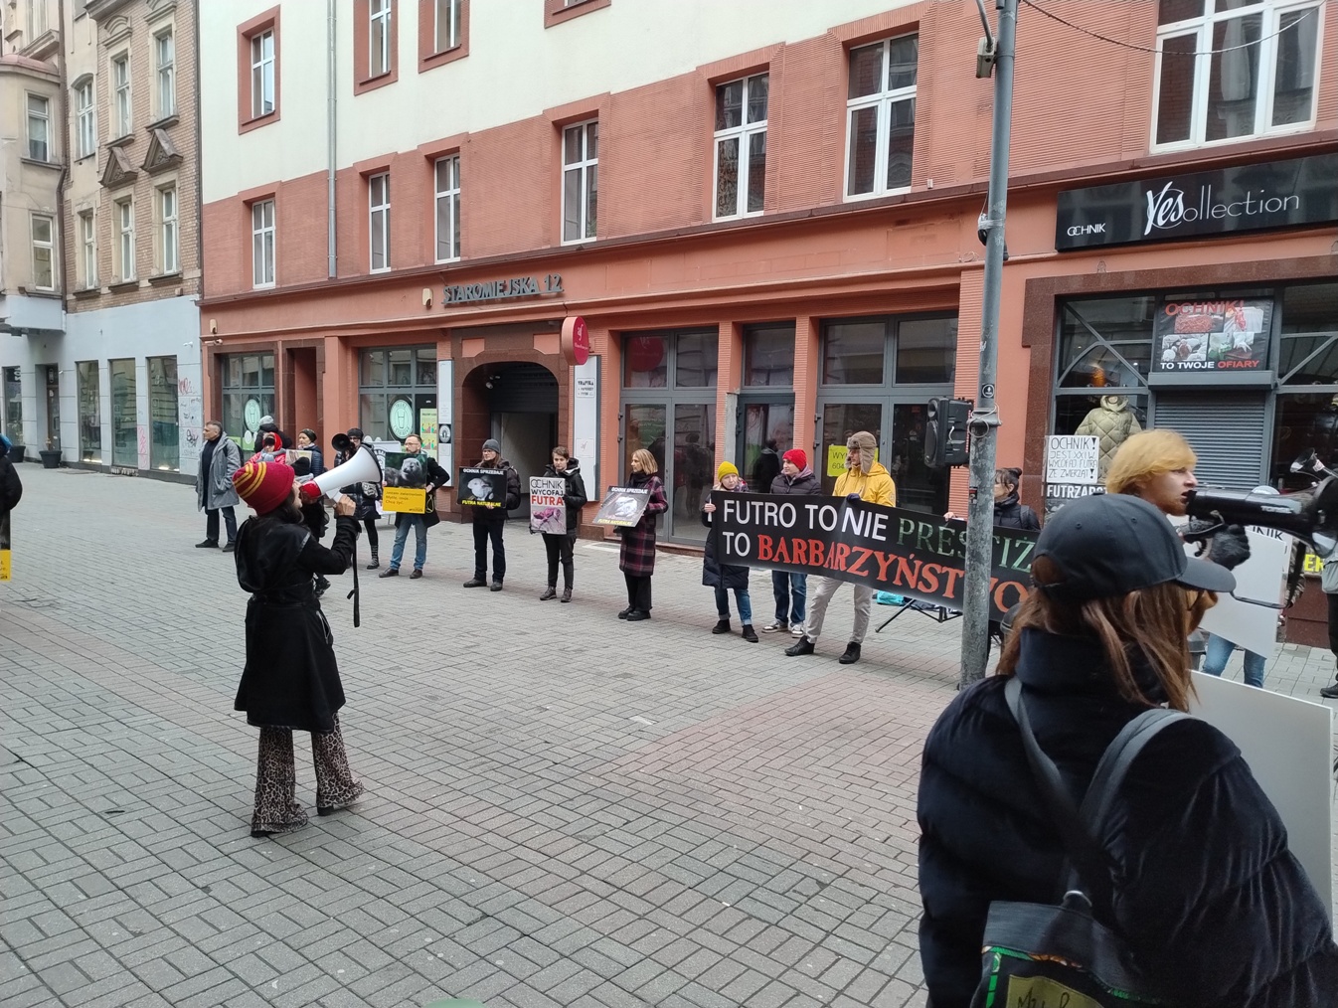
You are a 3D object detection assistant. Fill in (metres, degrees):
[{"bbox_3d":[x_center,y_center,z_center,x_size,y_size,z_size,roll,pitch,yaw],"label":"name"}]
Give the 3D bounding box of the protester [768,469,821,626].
[{"bbox_3d":[1.145,0.353,8.659,0.500,1.717,0.370,4,5,25],"label":"protester"}]

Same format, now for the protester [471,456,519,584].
[{"bbox_3d":[-2.023,0.106,10.657,0.550,1.700,0.450,4,6,30],"label":"protester"}]

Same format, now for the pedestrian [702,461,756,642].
[{"bbox_3d":[0.570,0.402,8.489,0.500,1.610,0.420,3,5,20],"label":"pedestrian"}]

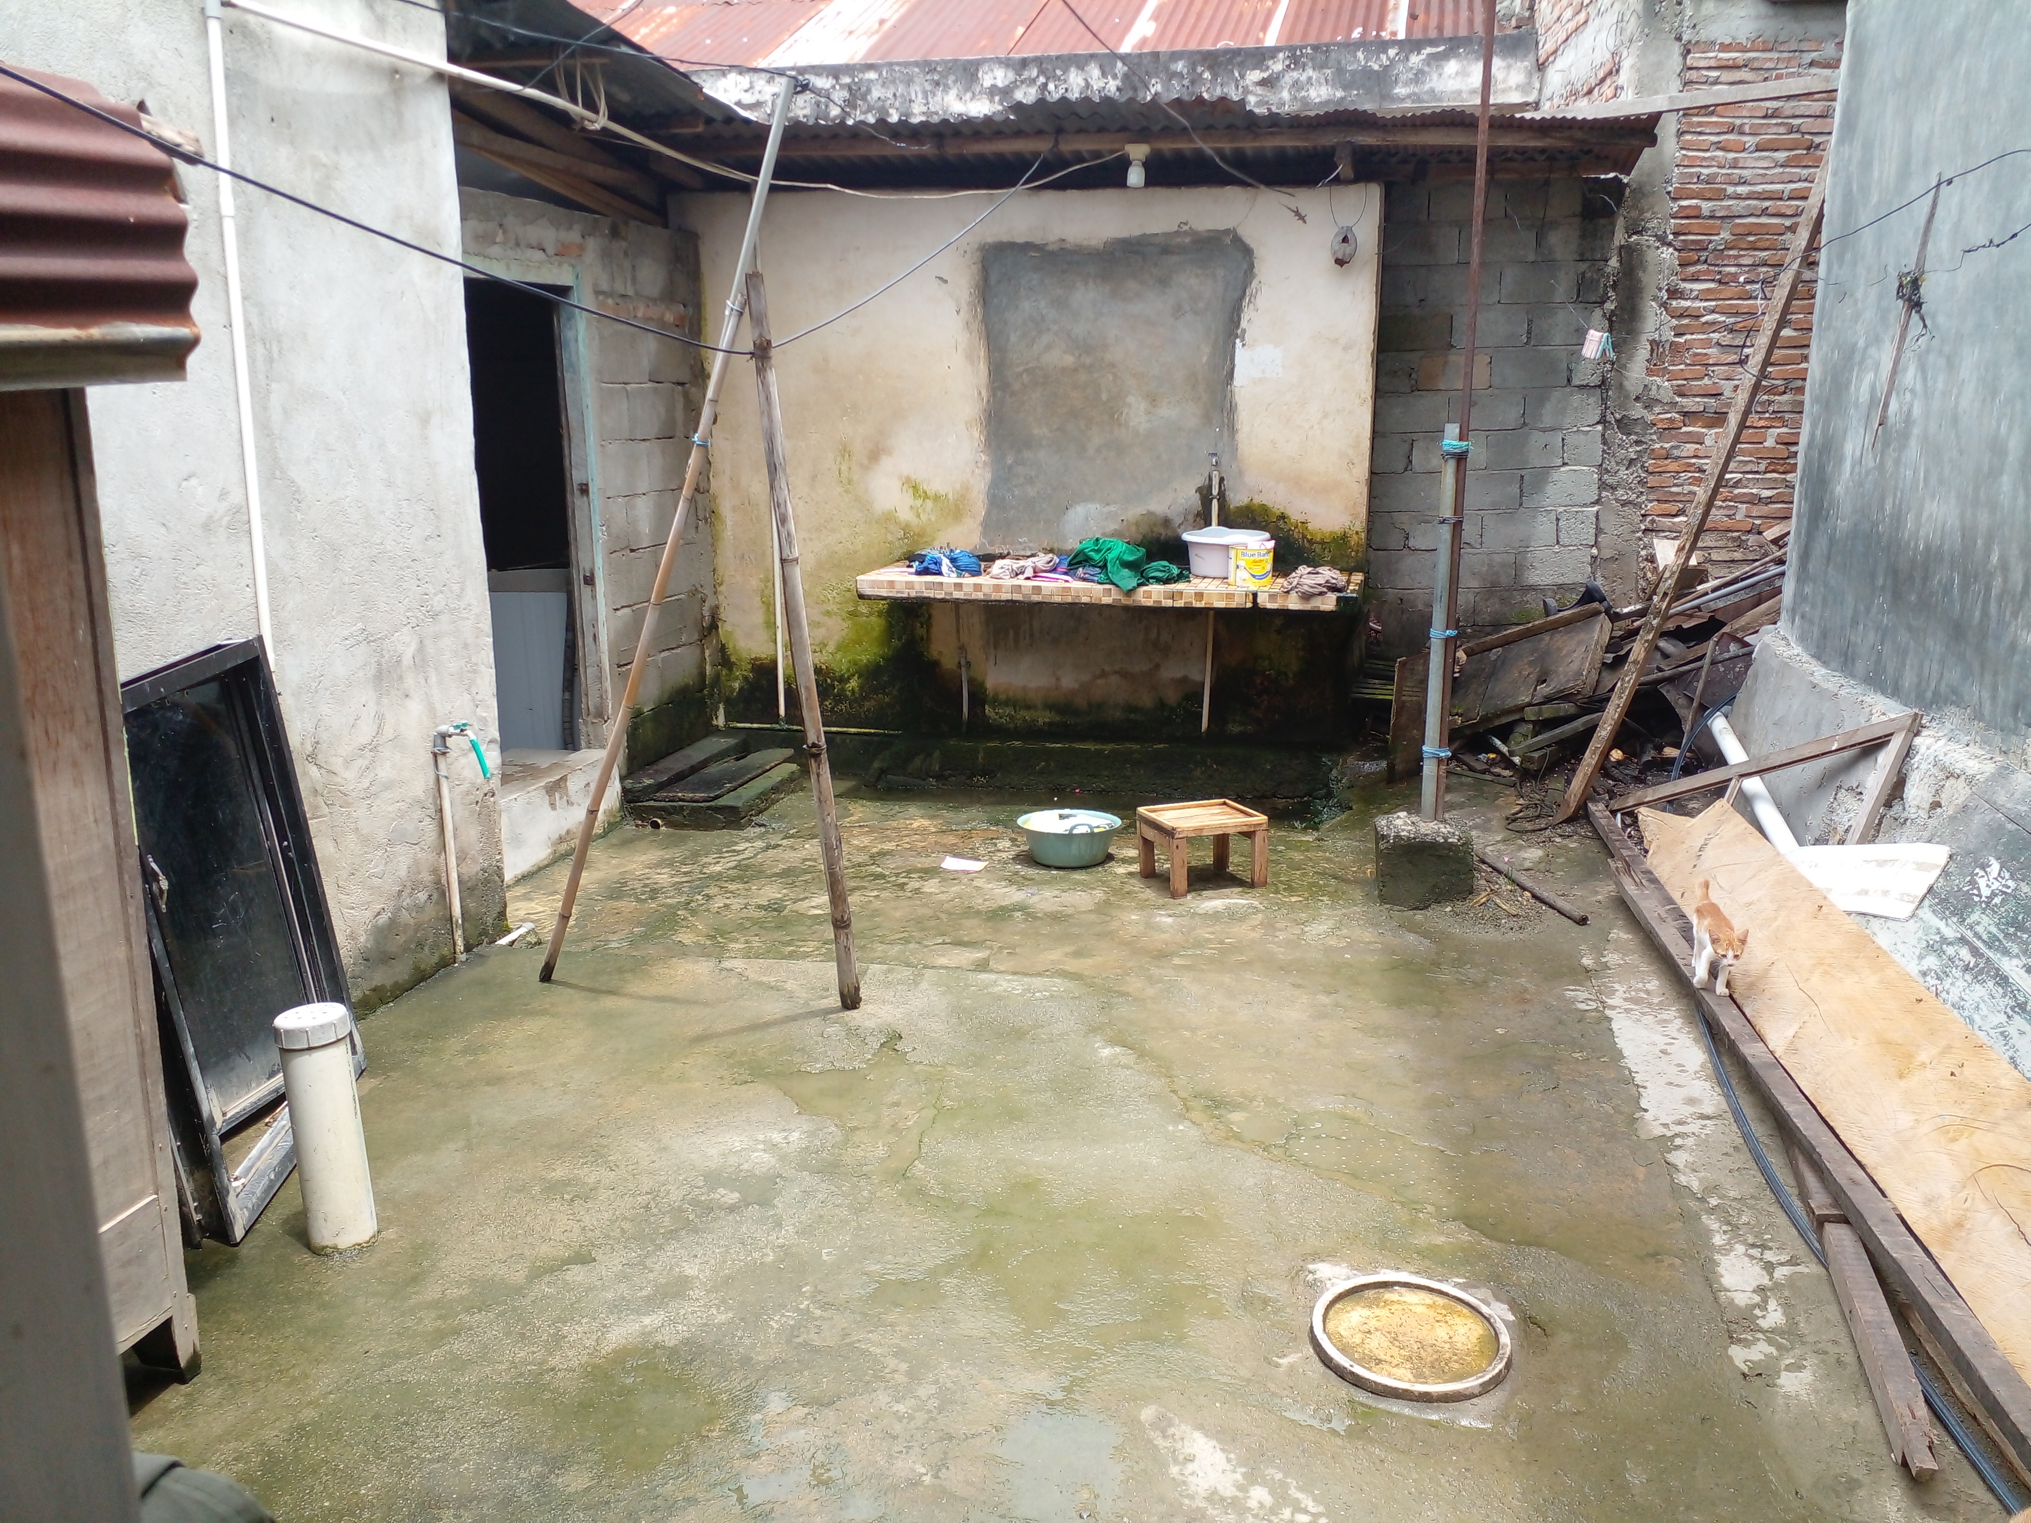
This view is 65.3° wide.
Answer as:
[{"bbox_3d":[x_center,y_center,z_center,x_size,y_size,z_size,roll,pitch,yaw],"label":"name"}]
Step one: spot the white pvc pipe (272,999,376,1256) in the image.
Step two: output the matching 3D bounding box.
[{"bbox_3d":[-1.216,0.650,2.805,0.125,0.440,0.125,1,13,12],"label":"white pvc pipe"}]

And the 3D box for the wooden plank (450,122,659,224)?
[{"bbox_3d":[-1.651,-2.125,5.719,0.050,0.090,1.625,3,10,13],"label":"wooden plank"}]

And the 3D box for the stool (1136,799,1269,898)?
[{"bbox_3d":[0.612,0.286,5.200,0.332,0.232,0.275,-4,12,-20],"label":"stool"}]

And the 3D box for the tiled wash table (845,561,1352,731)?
[{"bbox_3d":[0.359,-0.397,5.833,1.760,0.570,0.620,3,13,12],"label":"tiled wash table"}]

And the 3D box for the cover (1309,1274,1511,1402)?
[{"bbox_3d":[0.635,0.922,2.547,0.308,0.028,0.308,3,13,12],"label":"cover"}]

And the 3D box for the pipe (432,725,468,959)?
[{"bbox_3d":[-1.515,0.215,4.245,0.050,0.645,0.040,-1,13,-5],"label":"pipe"}]

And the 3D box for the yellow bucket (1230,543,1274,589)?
[{"bbox_3d":[0.826,-0.690,5.494,0.150,0.152,0.150,2,13,8],"label":"yellow bucket"}]

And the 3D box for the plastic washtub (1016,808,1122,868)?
[{"bbox_3d":[0.190,0.272,5.510,0.362,0.133,0.362,0,12,0],"label":"plastic washtub"}]

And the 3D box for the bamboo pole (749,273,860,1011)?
[{"bbox_3d":[-0.506,-0.239,3.857,0.048,1.815,0.048,-5,16,1],"label":"bamboo pole"}]

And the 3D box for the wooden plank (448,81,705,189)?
[{"bbox_3d":[-1.559,-2.269,5.768,0.060,0.110,1.955,3,12,13],"label":"wooden plank"}]

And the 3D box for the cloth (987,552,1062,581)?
[{"bbox_3d":[0.035,-0.721,5.791,0.260,0.080,0.200,3,13,12],"label":"cloth"}]

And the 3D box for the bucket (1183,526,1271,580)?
[{"bbox_3d":[0.772,-0.766,5.796,0.315,0.165,0.315,3,13,12],"label":"bucket"}]

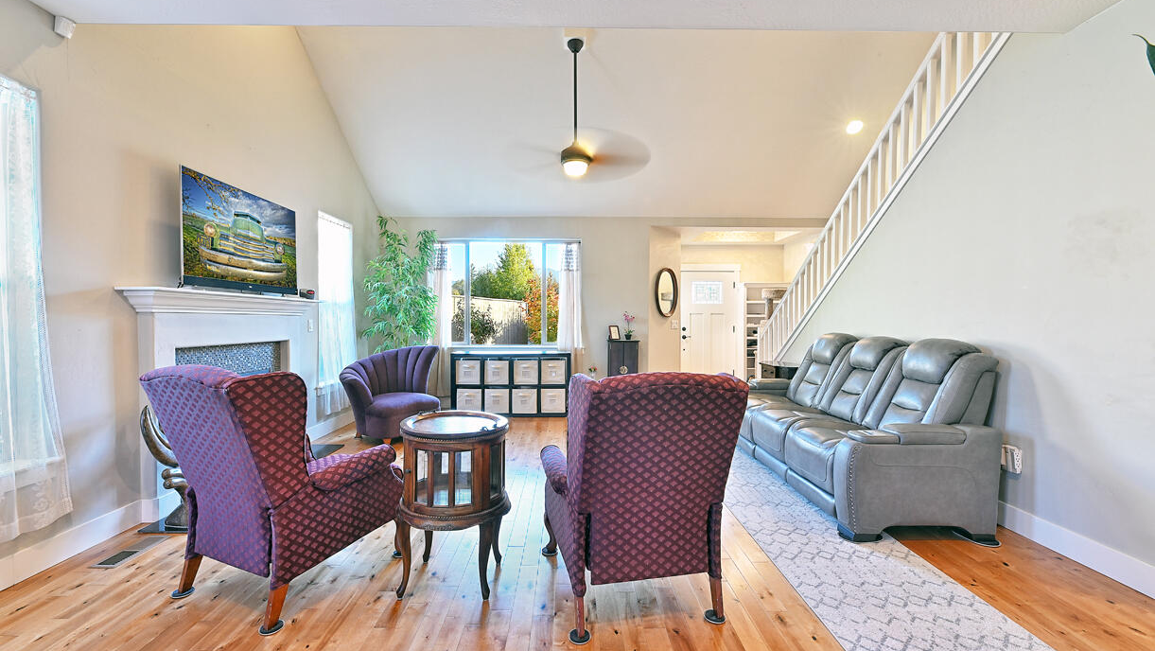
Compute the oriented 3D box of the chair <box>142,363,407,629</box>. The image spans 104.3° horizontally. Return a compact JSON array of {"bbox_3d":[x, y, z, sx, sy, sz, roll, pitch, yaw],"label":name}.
[{"bbox_3d":[-1.370,0.676,2.120,0.726,1.033,0.847,0,1,23],"label":"chair"}]

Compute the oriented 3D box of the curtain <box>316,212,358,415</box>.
[{"bbox_3d":[-2.591,-0.115,4.806,0.100,2.070,0.830,0,1,-1],"label":"curtain"}]

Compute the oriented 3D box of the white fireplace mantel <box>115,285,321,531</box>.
[{"bbox_3d":[-2.498,0.478,3.378,0.262,1.401,1.673,0,1,0],"label":"white fireplace mantel"}]

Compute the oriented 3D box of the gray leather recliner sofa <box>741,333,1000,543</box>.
[{"bbox_3d":[1.956,0.628,3.520,1.008,1.099,2.167,0,1,0],"label":"gray leather recliner sofa"}]

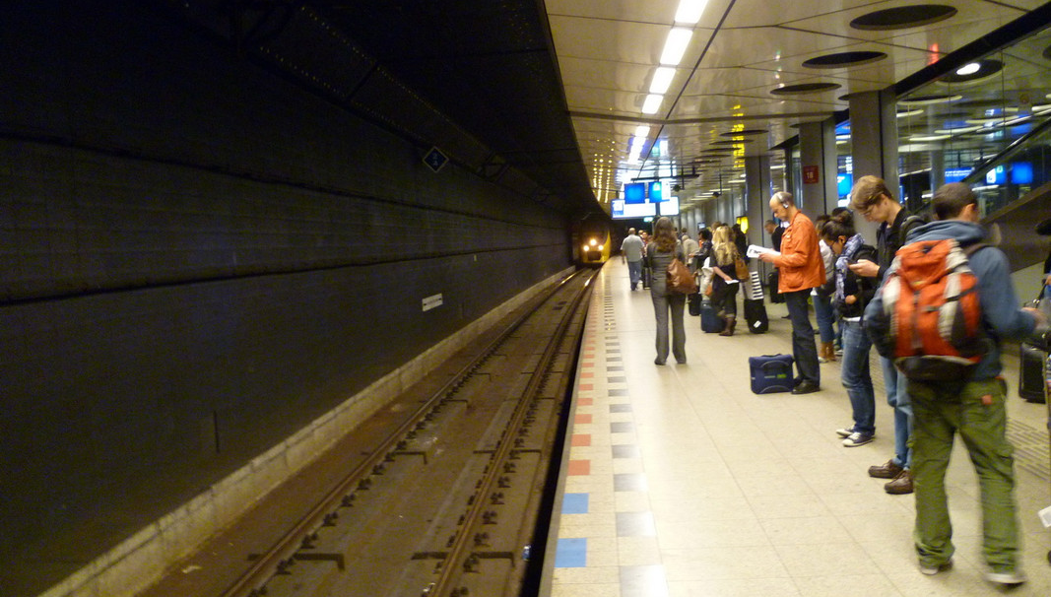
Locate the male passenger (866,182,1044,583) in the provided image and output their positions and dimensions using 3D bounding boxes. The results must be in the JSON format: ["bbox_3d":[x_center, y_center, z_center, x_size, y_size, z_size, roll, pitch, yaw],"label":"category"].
[{"bbox_3d":[1.865,0.351,3.700,0.640,1.690,0.560,-1,5,42],"label":"male passenger"}]

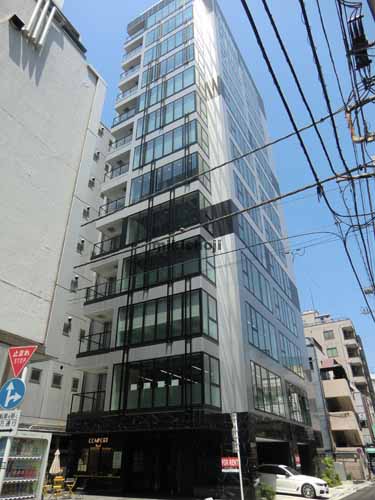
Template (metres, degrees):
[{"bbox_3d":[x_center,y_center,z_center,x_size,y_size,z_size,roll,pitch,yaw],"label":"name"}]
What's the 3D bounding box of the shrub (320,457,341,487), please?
[{"bbox_3d":[9.412,14.667,22.909,1.000,1.500,1.000,-17,-34,25],"label":"shrub"}]

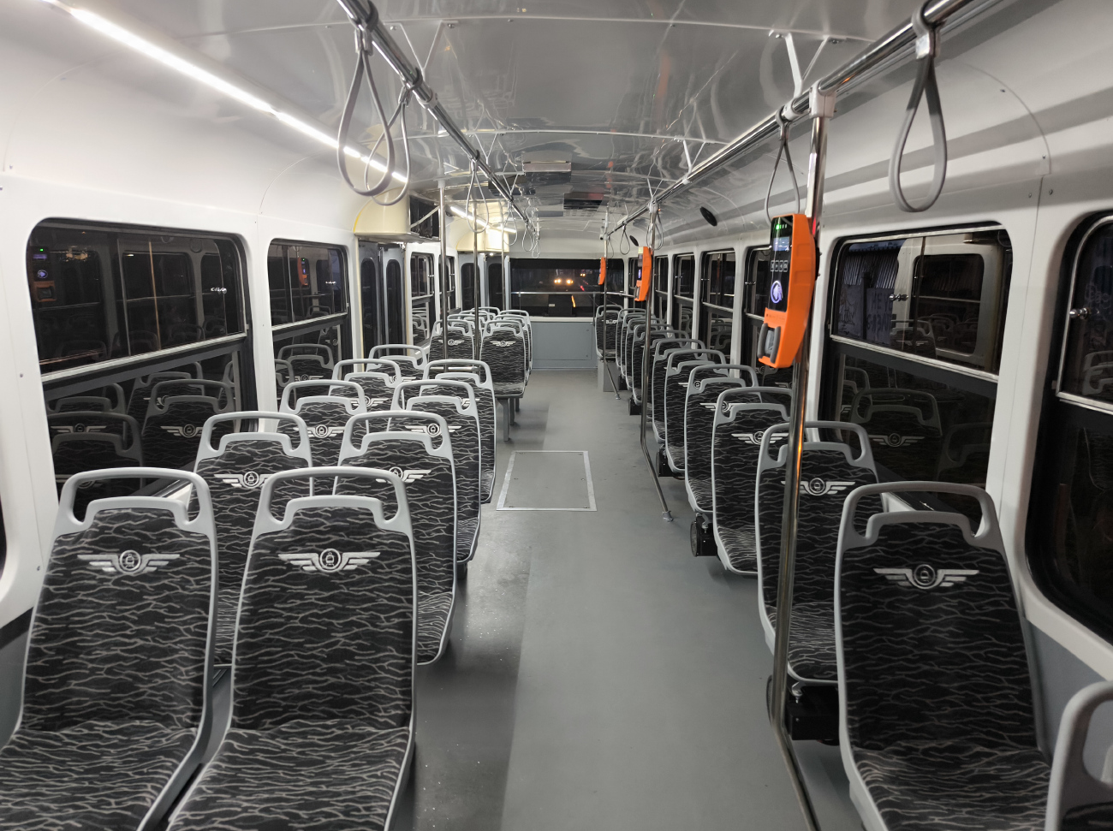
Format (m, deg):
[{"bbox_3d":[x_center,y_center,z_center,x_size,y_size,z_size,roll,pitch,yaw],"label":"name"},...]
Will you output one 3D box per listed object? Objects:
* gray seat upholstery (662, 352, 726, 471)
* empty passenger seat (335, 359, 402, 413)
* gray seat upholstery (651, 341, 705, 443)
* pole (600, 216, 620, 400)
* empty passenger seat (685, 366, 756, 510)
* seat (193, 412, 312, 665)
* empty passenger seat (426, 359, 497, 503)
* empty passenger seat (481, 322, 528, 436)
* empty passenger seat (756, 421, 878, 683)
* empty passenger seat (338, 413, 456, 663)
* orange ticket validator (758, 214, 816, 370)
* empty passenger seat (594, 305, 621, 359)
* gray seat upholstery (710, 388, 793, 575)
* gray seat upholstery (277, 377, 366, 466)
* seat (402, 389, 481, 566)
[{"bbox_3d":[0.824,-0.037,4.299,0.425,0.607,0.600,0,11,0],"label":"gray seat upholstery"},{"bbox_3d":[-1.007,0.057,3.897,0.420,0.622,0.578,0,11,0],"label":"empty passenger seat"},{"bbox_3d":[0.870,-0.181,5.209,0.420,0.622,0.578,0,11,0],"label":"gray seat upholstery"},{"bbox_3d":[0.643,-1.216,8.869,0.217,2.090,0.060,0,11,0],"label":"pole"},{"bbox_3d":[0.820,0.096,3.599,0.425,0.607,0.600,0,11,0],"label":"empty passenger seat"},{"bbox_3d":[-0.976,0.333,2.286,0.425,0.607,0.600,0,11,0],"label":"seat"},{"bbox_3d":[-0.508,0.067,3.709,0.425,0.607,0.600,0,11,0],"label":"empty passenger seat"},{"bbox_3d":[-0.503,-0.317,7.098,0.420,1.077,0.578,0,11,0],"label":"empty passenger seat"},{"bbox_3d":[0.849,0.371,2.308,0.420,0.622,0.578,0,11,0],"label":"empty passenger seat"},{"bbox_3d":[-0.536,0.347,2.388,0.420,0.622,0.578,0,11,0],"label":"empty passenger seat"},{"bbox_3d":[0.488,-0.262,1.648,0.072,0.318,0.119,-1,11,-6],"label":"orange ticket validator"},{"bbox_3d":[0.688,-1.020,9.507,0.425,0.607,0.600,0,11,0],"label":"empty passenger seat"},{"bbox_3d":[0.816,0.228,2.899,0.425,0.607,0.600,0,11,0],"label":"gray seat upholstery"},{"bbox_3d":[-1.013,0.201,3.139,0.420,0.622,0.578,0,11,0],"label":"gray seat upholstery"},{"bbox_3d":[-0.512,0.202,2.997,0.425,0.607,0.600,0,11,0],"label":"seat"}]

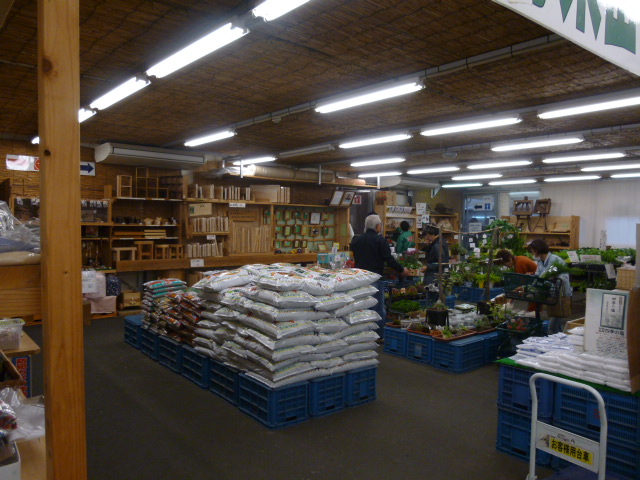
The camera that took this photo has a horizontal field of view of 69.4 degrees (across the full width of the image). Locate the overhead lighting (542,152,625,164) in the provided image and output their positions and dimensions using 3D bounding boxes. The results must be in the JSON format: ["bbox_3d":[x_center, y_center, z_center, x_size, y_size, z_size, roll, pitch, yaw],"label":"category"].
[{"bbox_3d":[4.159,-1.297,7.354,0.150,0.080,1.210,-1,3,-43],"label":"overhead lighting"}]

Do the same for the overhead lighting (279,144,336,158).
[{"bbox_3d":[-0.231,-1.363,7.195,0.150,0.080,1.210,-1,3,-43],"label":"overhead lighting"}]

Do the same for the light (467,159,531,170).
[{"bbox_3d":[3.219,-1.380,8.380,0.165,0.085,1.230,-1,3,-44],"label":"light"}]

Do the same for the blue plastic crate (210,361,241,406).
[{"bbox_3d":[-0.707,1.227,4.150,0.366,0.305,0.523,-1,3,-41],"label":"blue plastic crate"}]

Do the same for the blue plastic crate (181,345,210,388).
[{"bbox_3d":[-1.055,1.204,4.526,0.365,0.305,0.520,-2,4,-41],"label":"blue plastic crate"}]

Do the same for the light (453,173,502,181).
[{"bbox_3d":[3.533,-1.442,10.479,0.165,0.085,1.230,-1,3,-44],"label":"light"}]

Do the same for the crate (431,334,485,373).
[{"bbox_3d":[1.596,1.290,5.318,0.520,0.305,0.365,-1,2,-39],"label":"crate"}]

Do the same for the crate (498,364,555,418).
[{"bbox_3d":[1.528,0.988,3.213,0.365,0.305,0.520,3,4,45],"label":"crate"}]

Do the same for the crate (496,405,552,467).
[{"bbox_3d":[1.562,1.314,3.277,0.525,0.305,0.368,-1,3,-43],"label":"crate"}]

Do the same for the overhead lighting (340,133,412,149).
[{"bbox_3d":[0.693,-1.300,6.000,0.160,0.090,1.230,-2,3,-41],"label":"overhead lighting"}]

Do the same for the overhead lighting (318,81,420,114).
[{"bbox_3d":[0.387,-1.259,4.088,0.170,0.100,1.220,-1,3,-43],"label":"overhead lighting"}]

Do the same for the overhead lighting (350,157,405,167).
[{"bbox_3d":[1.008,-1.392,8.185,0.170,0.100,1.220,-1,3,-43],"label":"overhead lighting"}]

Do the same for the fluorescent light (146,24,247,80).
[{"bbox_3d":[-0.860,-1.258,3.071,0.165,0.085,1.230,-1,3,-44],"label":"fluorescent light"}]

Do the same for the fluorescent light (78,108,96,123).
[{"bbox_3d":[-2.705,-1.342,5.055,0.170,0.100,1.220,-1,3,-43],"label":"fluorescent light"}]

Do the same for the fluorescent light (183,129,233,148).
[{"bbox_3d":[-1.466,-1.359,6.103,0.170,0.100,1.220,-1,3,-43],"label":"fluorescent light"}]

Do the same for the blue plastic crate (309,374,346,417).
[{"bbox_3d":[-0.104,1.244,3.935,0.366,0.305,0.523,-1,3,-41],"label":"blue plastic crate"}]

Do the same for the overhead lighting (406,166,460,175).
[{"bbox_3d":[2.242,-1.420,9.305,0.165,0.085,1.230,-1,3,-44],"label":"overhead lighting"}]

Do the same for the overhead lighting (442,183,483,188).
[{"bbox_3d":[3.890,-1.488,12.637,0.150,0.080,1.210,-1,3,-43],"label":"overhead lighting"}]

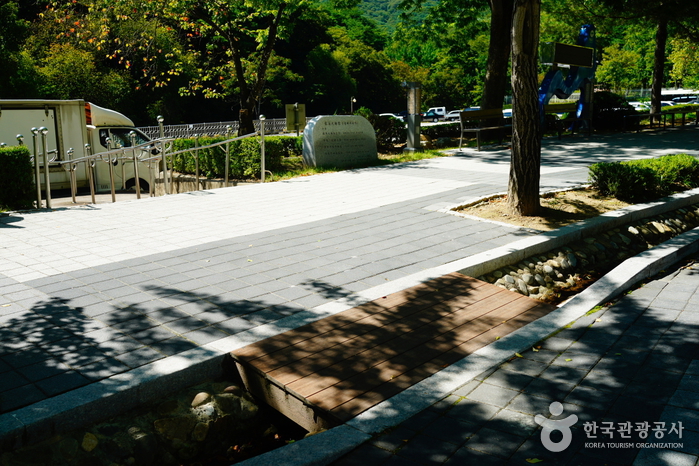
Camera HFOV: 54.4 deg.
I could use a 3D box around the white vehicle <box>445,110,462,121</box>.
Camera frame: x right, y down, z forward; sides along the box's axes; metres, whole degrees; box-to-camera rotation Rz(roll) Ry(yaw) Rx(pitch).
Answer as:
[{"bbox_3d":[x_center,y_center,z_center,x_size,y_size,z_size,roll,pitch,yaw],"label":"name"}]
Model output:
[{"bbox_3d":[15.132,-16.702,97.000,4.400,1.550,1.780,0,11,2],"label":"white vehicle"}]

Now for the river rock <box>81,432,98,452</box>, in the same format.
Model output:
[{"bbox_3d":[-1.114,0.900,2.918,0.060,0.066,0.070,0,11,0],"label":"river rock"}]

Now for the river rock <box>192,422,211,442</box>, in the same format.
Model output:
[{"bbox_3d":[-0.688,0.928,3.160,0.086,0.080,0.090,-2,12,-11],"label":"river rock"}]

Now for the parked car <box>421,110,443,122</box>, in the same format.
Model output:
[{"bbox_3d":[10.100,-14.681,86.000,4.500,1.430,1.750,4,12,17],"label":"parked car"}]

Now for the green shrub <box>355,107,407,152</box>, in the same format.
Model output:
[{"bbox_3d":[0.600,-2.071,13.600,1.100,0.950,1.100,-1,11,-6],"label":"green shrub"}]

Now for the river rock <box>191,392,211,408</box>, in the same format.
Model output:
[{"bbox_3d":[-0.723,0.813,3.307,0.083,0.060,0.067,0,11,0],"label":"river rock"}]

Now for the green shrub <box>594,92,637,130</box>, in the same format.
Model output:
[{"bbox_3d":[7.226,-3.340,18.600,1.300,1.120,1.250,4,12,17],"label":"green shrub"}]

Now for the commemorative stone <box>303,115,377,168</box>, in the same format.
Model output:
[{"bbox_3d":[-0.120,-1.439,10.487,1.070,0.770,0.380,-6,13,-28],"label":"commemorative stone"}]

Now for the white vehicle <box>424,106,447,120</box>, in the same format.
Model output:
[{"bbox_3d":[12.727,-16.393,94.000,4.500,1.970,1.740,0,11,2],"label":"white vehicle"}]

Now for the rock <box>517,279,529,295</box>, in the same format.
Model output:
[{"bbox_3d":[1.427,0.444,5.590,0.095,0.105,0.070,10,15,40],"label":"rock"}]

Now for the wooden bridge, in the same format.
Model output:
[{"bbox_3d":[0.361,0.634,3.883,0.860,0.200,2.000,15,20,40],"label":"wooden bridge"}]

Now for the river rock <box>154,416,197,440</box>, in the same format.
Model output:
[{"bbox_3d":[-0.813,0.914,3.175,0.175,0.085,0.120,0,11,0],"label":"river rock"}]

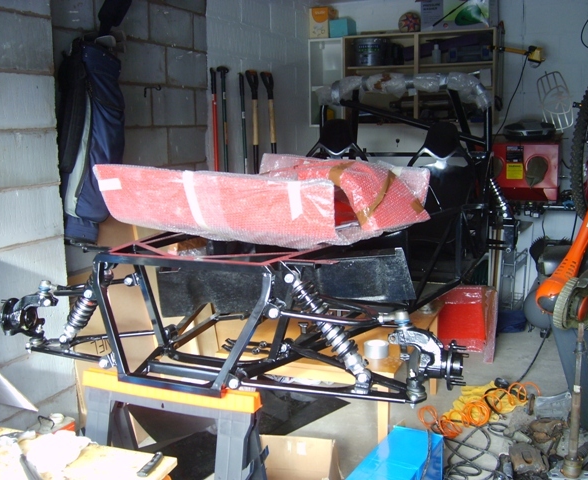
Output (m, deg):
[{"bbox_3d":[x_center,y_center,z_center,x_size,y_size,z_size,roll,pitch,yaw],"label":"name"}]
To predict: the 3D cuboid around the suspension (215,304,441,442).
[{"bbox_3d":[0.114,0.288,1.725,0.540,0.290,0.320,4,11,23],"label":"suspension"}]

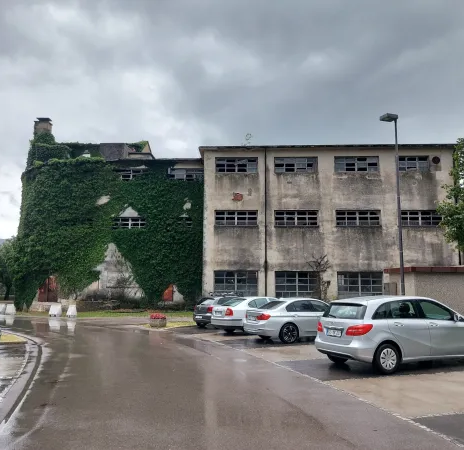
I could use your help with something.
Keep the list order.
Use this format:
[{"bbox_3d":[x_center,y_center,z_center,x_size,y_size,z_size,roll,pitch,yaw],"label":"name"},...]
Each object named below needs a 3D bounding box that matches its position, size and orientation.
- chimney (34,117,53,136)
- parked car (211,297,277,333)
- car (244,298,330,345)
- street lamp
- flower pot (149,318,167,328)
[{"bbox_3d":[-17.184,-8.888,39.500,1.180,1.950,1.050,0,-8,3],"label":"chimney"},{"bbox_3d":[1.405,3.778,18.196,4.570,1.460,1.780,6,-11,-34],"label":"parked car"},{"bbox_3d":[2.712,3.403,15.695,4.620,1.430,1.820,4,-10,-26],"label":"car"},{"bbox_3d":[5.798,-0.075,15.467,0.620,8.100,0.380,3,-8,-16],"label":"street lamp"},{"bbox_3d":[-3.411,4.537,20.000,0.720,0.450,0.720,0,-8,0],"label":"flower pot"}]

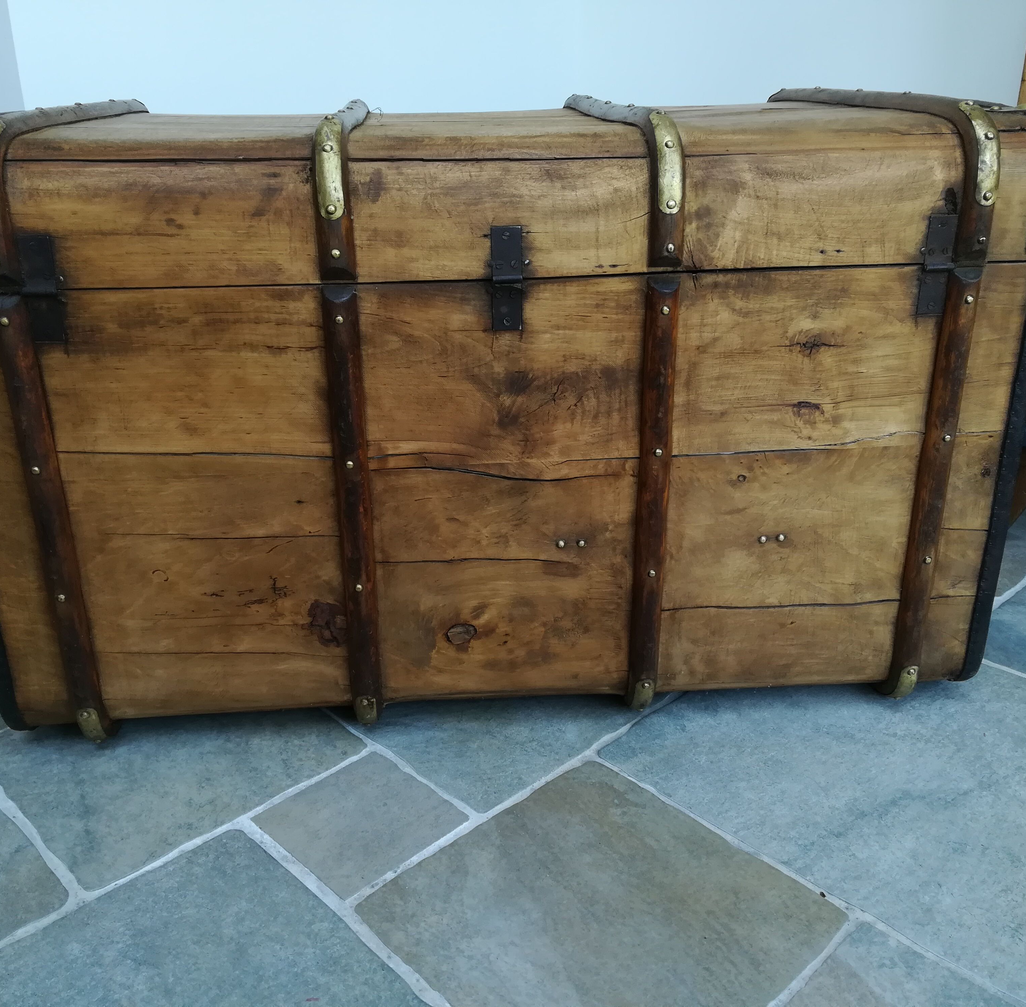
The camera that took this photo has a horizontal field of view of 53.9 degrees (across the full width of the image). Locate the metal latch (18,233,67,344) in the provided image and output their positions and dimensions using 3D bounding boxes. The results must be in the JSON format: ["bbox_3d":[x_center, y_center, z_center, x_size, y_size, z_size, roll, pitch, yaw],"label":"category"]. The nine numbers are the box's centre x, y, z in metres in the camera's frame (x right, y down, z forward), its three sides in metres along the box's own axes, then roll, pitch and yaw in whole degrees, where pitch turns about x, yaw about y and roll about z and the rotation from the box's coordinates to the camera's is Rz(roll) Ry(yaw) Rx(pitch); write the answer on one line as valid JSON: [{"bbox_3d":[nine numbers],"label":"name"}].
[{"bbox_3d":[-0.427,-0.193,0.909,0.032,0.098,0.011,-2,22,-4],"label":"metal latch"}]

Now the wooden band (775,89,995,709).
[{"bbox_3d":[0.421,-0.193,1.312,0.037,0.641,0.626,-2,22,-4],"label":"wooden band"}]

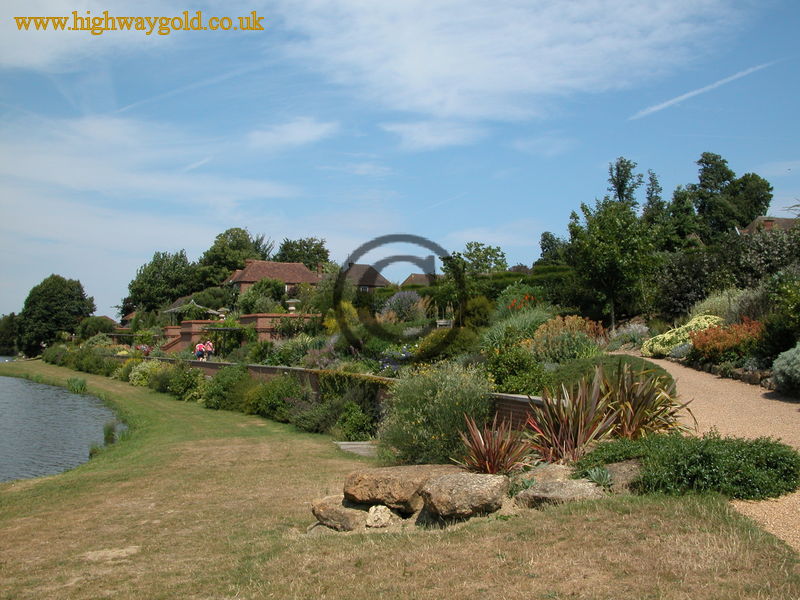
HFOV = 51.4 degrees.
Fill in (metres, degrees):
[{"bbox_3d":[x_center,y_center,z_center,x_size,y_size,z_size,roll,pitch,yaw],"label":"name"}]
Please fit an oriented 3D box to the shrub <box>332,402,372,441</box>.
[{"bbox_3d":[-1.282,3.186,22.000,1.088,1.047,1.000,0,-3,0],"label":"shrub"}]

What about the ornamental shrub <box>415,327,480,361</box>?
[{"bbox_3d":[1.227,1.137,21.500,1.700,0.900,1.500,0,-3,0],"label":"ornamental shrub"}]

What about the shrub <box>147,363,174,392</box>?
[{"bbox_3d":[-11.658,3.773,40.500,1.320,1.430,1.350,1,-3,-16],"label":"shrub"}]

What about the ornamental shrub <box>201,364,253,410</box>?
[{"bbox_3d":[-6.777,3.418,32.500,1.991,1.779,1.800,0,-3,0],"label":"ornamental shrub"}]

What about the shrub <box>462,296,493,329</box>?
[{"bbox_3d":[2.758,0.469,30.000,1.150,1.200,1.100,0,-3,0],"label":"shrub"}]

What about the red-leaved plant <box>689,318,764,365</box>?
[{"bbox_3d":[8.045,1.023,20.500,1.835,1.122,1.500,0,-3,0],"label":"red-leaved plant"}]

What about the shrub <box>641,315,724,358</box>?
[{"bbox_3d":[8.658,1.119,25.500,2.523,1.335,1.700,0,-3,0],"label":"shrub"}]

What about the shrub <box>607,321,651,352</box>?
[{"bbox_3d":[7.415,1.168,27.000,1.390,0.990,1.200,-1,-3,15],"label":"shrub"}]

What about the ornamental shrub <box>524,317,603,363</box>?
[{"bbox_3d":[4.277,1.072,21.500,1.960,1.270,1.700,-1,-3,11],"label":"ornamental shrub"}]

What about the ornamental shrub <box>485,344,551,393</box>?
[{"bbox_3d":[2.260,1.375,16.000,1.230,1.020,1.150,0,-3,8],"label":"ornamental shrub"}]

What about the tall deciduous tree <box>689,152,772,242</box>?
[{"bbox_3d":[29.793,-7.797,75.000,7.421,10.888,7.200,0,-3,0],"label":"tall deciduous tree"}]

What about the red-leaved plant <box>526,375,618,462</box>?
[{"bbox_3d":[2.164,1.495,10.500,1.163,1.099,1.100,0,-3,0],"label":"red-leaved plant"}]

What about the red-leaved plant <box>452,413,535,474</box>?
[{"bbox_3d":[1.090,1.708,9.800,0.910,0.700,0.880,0,-3,6],"label":"red-leaved plant"}]

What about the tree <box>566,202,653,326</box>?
[{"bbox_3d":[8.096,-1.365,32.000,3.280,4.980,3.300,-1,-3,14],"label":"tree"}]

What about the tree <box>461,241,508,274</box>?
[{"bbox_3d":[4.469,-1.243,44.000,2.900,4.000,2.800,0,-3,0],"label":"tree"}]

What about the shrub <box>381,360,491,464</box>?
[{"bbox_3d":[0.606,1.963,14.200,1.890,1.760,1.700,0,-3,2],"label":"shrub"}]

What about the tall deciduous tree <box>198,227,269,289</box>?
[{"bbox_3d":[-29.017,-5.316,145.000,12.639,14.838,12.000,0,-3,0],"label":"tall deciduous tree"}]

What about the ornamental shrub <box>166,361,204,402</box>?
[{"bbox_3d":[-9.023,3.428,35.000,1.550,1.730,1.500,1,-3,-14],"label":"ornamental shrub"}]

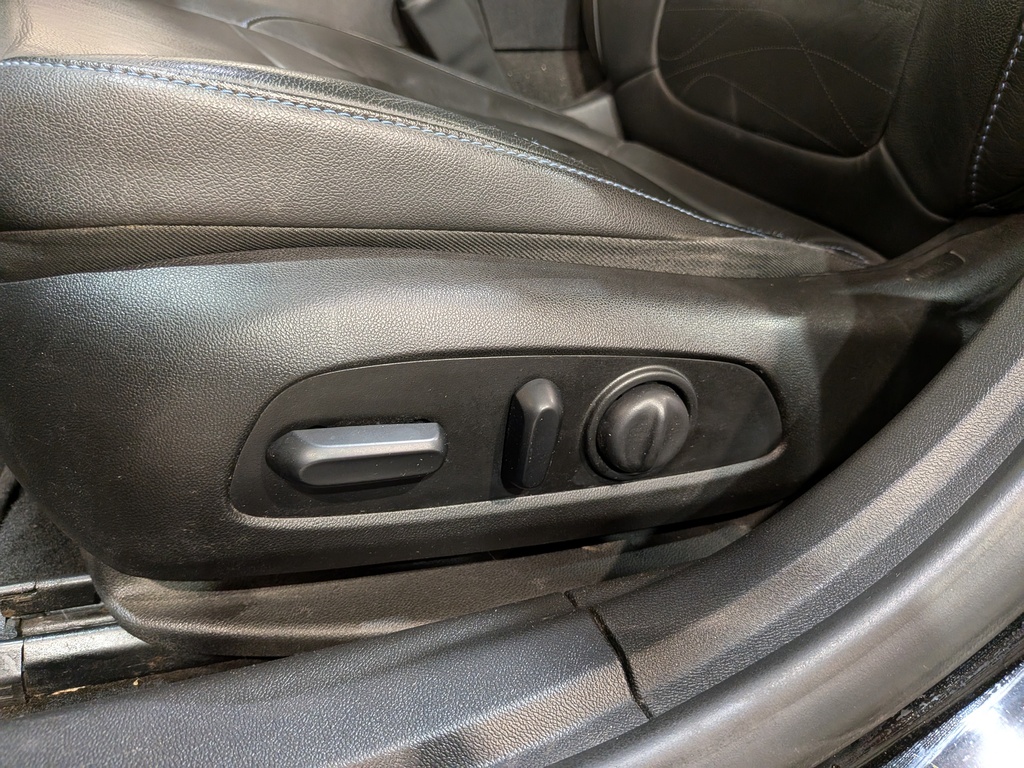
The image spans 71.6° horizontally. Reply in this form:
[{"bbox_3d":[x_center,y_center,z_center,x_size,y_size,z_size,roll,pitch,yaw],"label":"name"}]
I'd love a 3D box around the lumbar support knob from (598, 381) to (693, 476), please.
[{"bbox_3d":[0.066,0.024,0.348,0.044,0.044,0.017,-1,27,-20],"label":"lumbar support knob"}]

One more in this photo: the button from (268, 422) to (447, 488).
[{"bbox_3d":[-0.065,0.031,0.301,0.075,0.019,0.019,-3,27,-20],"label":"button"}]

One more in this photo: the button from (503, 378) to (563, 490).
[{"bbox_3d":[0.010,0.024,0.326,0.020,0.051,0.018,-1,26,-20],"label":"button"}]

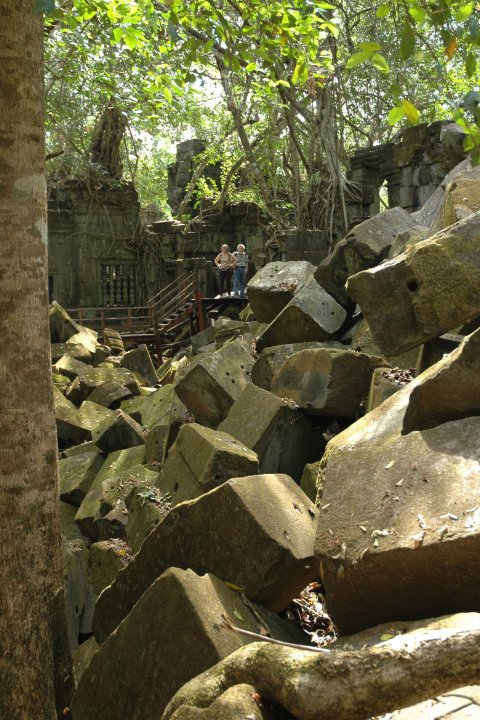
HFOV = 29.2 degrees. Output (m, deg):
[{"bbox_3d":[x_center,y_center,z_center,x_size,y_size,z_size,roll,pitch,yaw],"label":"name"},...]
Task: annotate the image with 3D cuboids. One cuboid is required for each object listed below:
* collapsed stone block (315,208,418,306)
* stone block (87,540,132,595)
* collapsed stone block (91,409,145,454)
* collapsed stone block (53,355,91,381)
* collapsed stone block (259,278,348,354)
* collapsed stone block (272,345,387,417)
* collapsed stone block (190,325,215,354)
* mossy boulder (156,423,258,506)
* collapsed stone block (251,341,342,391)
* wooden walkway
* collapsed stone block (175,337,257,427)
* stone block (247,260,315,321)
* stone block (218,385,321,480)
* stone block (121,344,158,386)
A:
[{"bbox_3d":[1.998,-1.602,13.816,1.300,0.583,0.923,-34,-15,-39],"label":"collapsed stone block"},{"bbox_3d":[-1.056,1.793,7.800,0.420,0.460,0.450,7,11,11],"label":"stone block"},{"bbox_3d":[-1.750,1.125,13.370,0.565,0.512,0.685,-46,11,-3],"label":"collapsed stone block"},{"bbox_3d":[-3.663,0.243,20.500,0.717,0.372,0.634,12,30,3],"label":"collapsed stone block"},{"bbox_3d":[0.928,-0.484,13.637,1.057,0.684,0.746,-49,2,42],"label":"collapsed stone block"},{"bbox_3d":[1.060,0.291,11.400,1.200,0.720,0.650,3,-9,-11],"label":"collapsed stone block"},{"bbox_3d":[-0.710,-0.325,20.500,0.628,0.451,0.490,-25,-44,24],"label":"collapsed stone block"},{"bbox_3d":[-0.324,1.106,8.860,0.495,0.689,0.693,18,7,-34],"label":"mossy boulder"},{"bbox_3d":[0.842,0.115,12.400,1.100,0.600,0.650,3,0,25],"label":"collapsed stone block"},{"bbox_3d":[-2.569,-1.307,28.300,5.700,2.550,1.900,-2,4,-12],"label":"wooden walkway"},{"bbox_3d":[-0.169,0.272,10.800,0.482,0.613,0.906,-48,-10,36],"label":"collapsed stone block"},{"bbox_3d":[0.662,-0.898,12.800,0.796,0.603,0.605,10,45,36],"label":"stone block"},{"bbox_3d":[0.320,0.938,10.180,0.557,0.769,1.118,28,-14,37],"label":"stone block"},{"bbox_3d":[-2.258,0.202,20.500,0.644,0.837,0.446,-23,-4,-14],"label":"stone block"}]

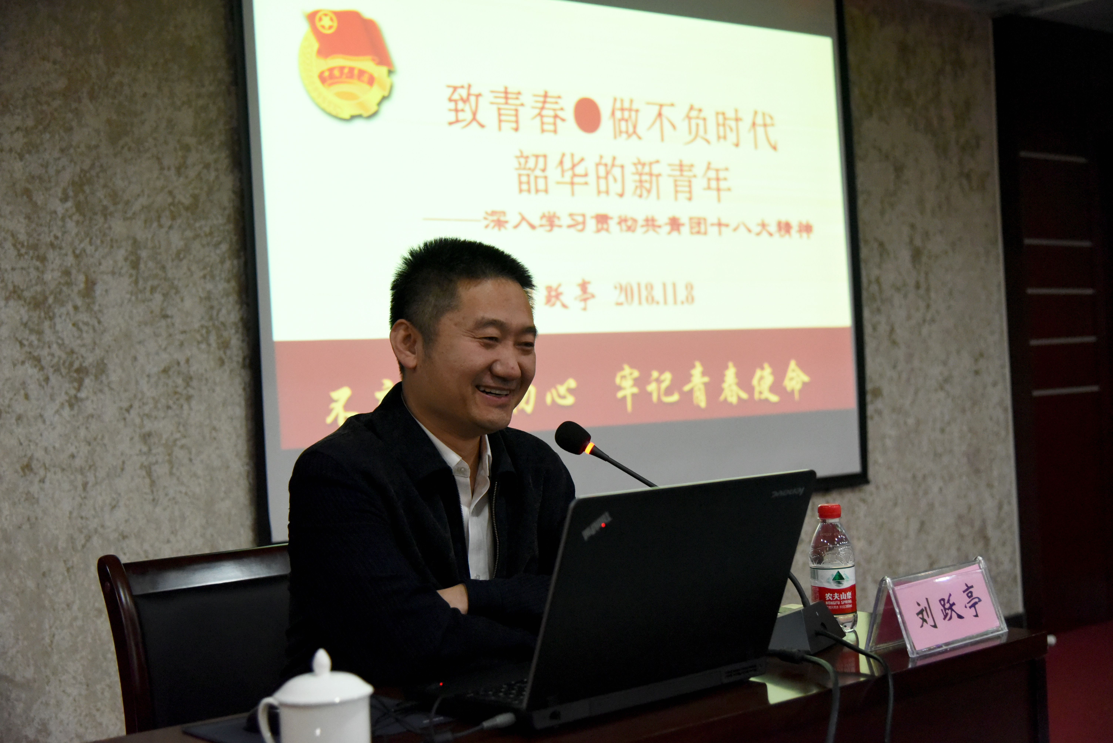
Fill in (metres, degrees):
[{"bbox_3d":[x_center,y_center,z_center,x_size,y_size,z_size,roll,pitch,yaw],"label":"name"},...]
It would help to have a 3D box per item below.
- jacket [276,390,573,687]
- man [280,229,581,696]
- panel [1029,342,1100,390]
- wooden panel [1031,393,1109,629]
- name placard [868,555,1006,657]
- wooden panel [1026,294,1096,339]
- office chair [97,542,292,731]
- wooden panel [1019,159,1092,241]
[{"bbox_3d":[-0.160,0.320,1.997,0.500,0.620,0.410,-3,0,-37],"label":"jacket"},{"bbox_3d":[-0.103,0.472,1.947,0.530,1.310,0.680,-3,0,-37],"label":"man"},{"bbox_3d":[2.096,-0.021,6.106,0.527,0.182,0.040,-2,-1,-41],"label":"panel"},{"bbox_3d":[2.122,0.563,6.100,0.530,0.937,0.040,-2,-1,-41],"label":"wooden panel"},{"bbox_3d":[0.491,0.299,1.915,0.213,0.098,0.067,-2,-1,-41],"label":"name placard"},{"bbox_3d":[2.084,-0.228,6.107,0.529,0.178,0.040,-2,-1,-41],"label":"wooden panel"},{"bbox_3d":[-0.229,0.687,2.132,0.580,0.895,0.600,-2,-1,-41],"label":"office chair"},{"bbox_3d":[2.056,-0.702,6.106,0.530,0.324,0.040,-2,-1,-41],"label":"wooden panel"}]

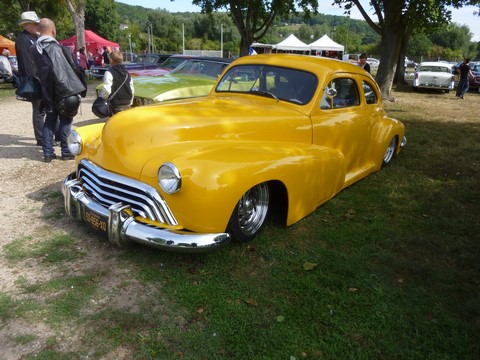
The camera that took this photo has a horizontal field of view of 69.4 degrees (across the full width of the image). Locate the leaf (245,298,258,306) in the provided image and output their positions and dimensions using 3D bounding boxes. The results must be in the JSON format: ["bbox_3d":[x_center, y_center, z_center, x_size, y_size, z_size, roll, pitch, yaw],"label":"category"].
[{"bbox_3d":[0.067,0.718,2.033,0.085,0.020,0.060,17,25,38],"label":"leaf"}]

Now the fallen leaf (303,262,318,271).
[{"bbox_3d":[0.489,0.600,2.407,0.100,0.020,0.080,2,19,0],"label":"fallen leaf"}]

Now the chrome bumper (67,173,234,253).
[{"bbox_3d":[-0.945,0.199,2.706,1.880,0.300,0.480,17,25,38],"label":"chrome bumper"}]

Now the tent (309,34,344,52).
[{"bbox_3d":[7.247,-10.278,29.102,3.000,3.400,3.000,3,19,5],"label":"tent"}]

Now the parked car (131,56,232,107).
[{"bbox_3d":[-0.211,-1.838,7.355,1.930,1.350,5.100,17,25,38],"label":"parked car"}]

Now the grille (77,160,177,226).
[{"bbox_3d":[-0.981,0.062,2.611,1.320,0.300,0.240,17,25,38],"label":"grille"}]

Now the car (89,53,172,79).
[{"bbox_3d":[-3.819,-4.930,15.684,1.920,1.330,4.950,17,25,38],"label":"car"}]

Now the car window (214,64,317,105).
[{"bbox_3d":[0.214,-1.031,3.646,1.200,0.340,0.340,17,25,38],"label":"car window"}]

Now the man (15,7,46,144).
[{"bbox_3d":[-2.932,-1.387,5.074,0.380,1.880,0.520,15,23,35],"label":"man"}]

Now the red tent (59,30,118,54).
[{"bbox_3d":[-11.462,-9.827,26.503,3.400,3.300,3.000,12,22,28],"label":"red tent"}]

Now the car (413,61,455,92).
[{"bbox_3d":[11.422,-6.014,20.123,1.950,1.530,5.150,12,22,28],"label":"car"}]

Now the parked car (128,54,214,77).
[{"bbox_3d":[-1.620,-3.771,12.625,1.900,1.350,4.950,17,25,38],"label":"parked car"}]

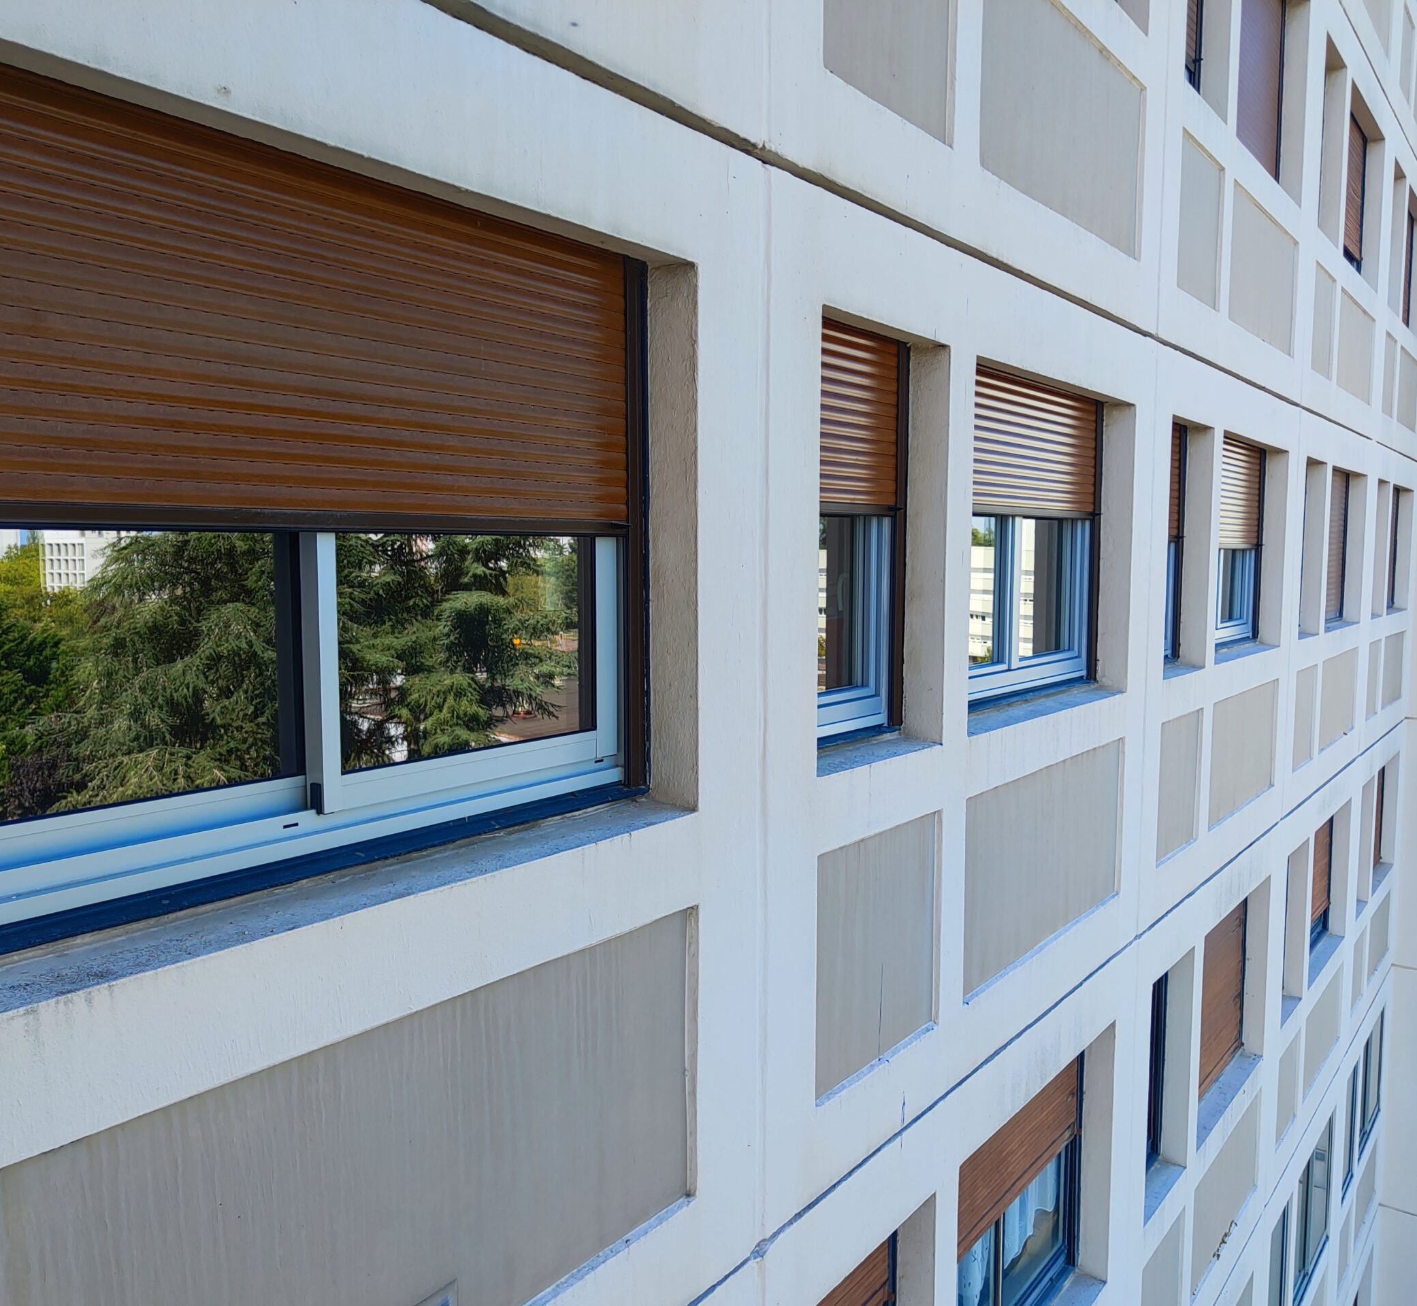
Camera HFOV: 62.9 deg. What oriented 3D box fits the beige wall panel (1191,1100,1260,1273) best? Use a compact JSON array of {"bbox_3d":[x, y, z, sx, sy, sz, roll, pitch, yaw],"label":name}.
[{"bbox_3d":[3.139,3.252,7.048,0.050,0.693,1.540,4,6,38],"label":"beige wall panel"}]

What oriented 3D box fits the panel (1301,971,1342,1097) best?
[{"bbox_3d":[4.982,3.046,9.421,0.050,0.693,1.535,4,6,38],"label":"panel"}]

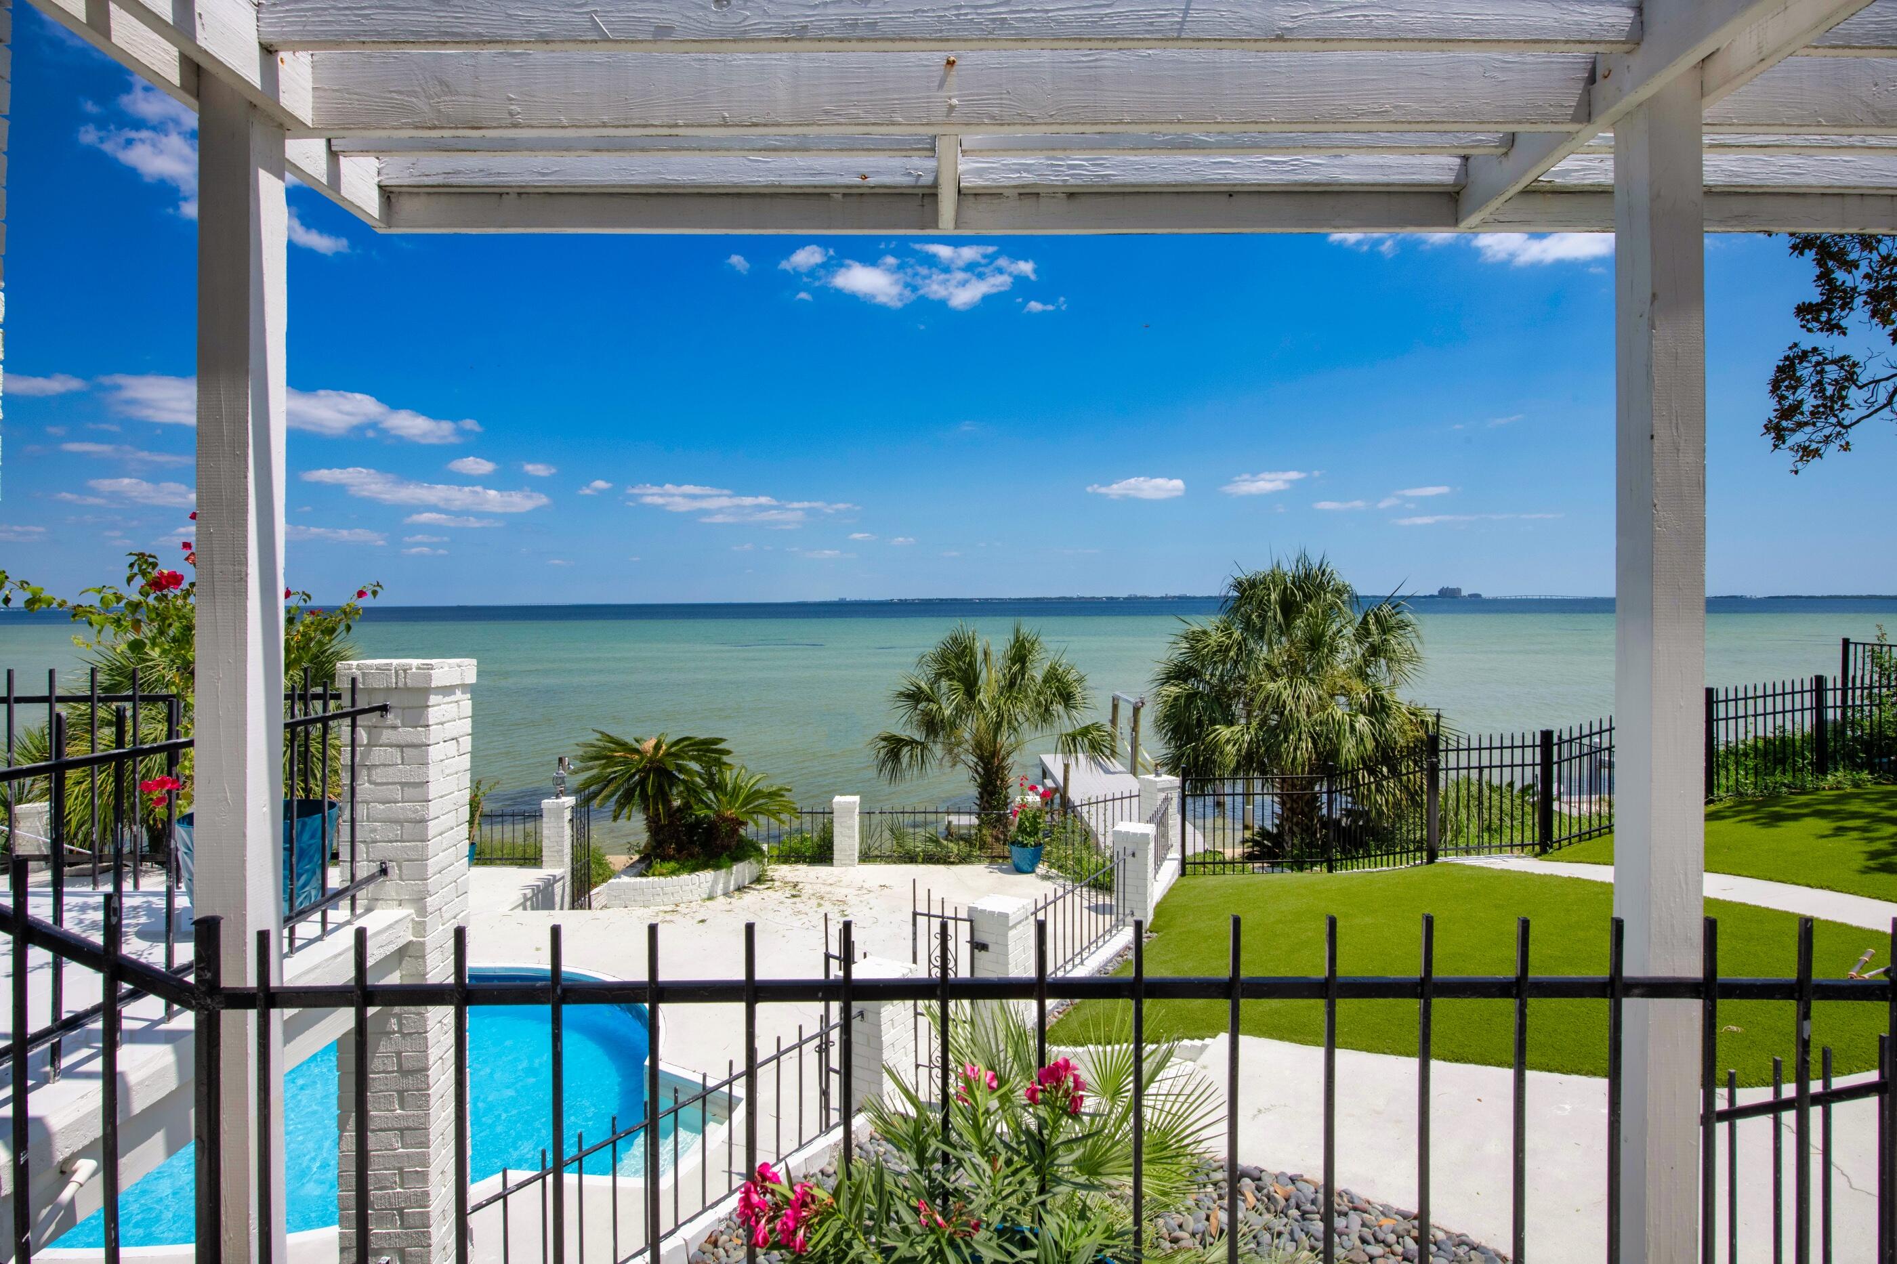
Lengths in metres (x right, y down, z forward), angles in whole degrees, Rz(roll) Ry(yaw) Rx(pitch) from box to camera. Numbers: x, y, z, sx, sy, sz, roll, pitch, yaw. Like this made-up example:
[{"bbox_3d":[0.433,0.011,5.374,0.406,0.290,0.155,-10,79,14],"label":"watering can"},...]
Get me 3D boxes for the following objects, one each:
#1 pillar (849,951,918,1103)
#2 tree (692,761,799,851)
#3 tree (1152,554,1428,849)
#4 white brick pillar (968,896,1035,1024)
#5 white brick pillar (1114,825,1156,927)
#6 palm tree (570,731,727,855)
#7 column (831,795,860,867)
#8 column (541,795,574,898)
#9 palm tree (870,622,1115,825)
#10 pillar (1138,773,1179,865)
[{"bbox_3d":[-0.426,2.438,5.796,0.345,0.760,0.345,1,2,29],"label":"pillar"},{"bbox_3d":[-2.792,2.390,12.900,1.492,1.230,1.500,0,2,0],"label":"tree"},{"bbox_3d":[4.575,0.973,12.700,3.692,4.010,3.500,0,2,0],"label":"tree"},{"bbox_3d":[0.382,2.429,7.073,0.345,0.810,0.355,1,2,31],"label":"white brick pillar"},{"bbox_3d":[1.790,2.304,9.015,0.345,0.880,0.345,1,2,27],"label":"white brick pillar"},{"bbox_3d":[-3.940,2.194,12.700,2.104,1.688,2.050,0,2,0],"label":"palm tree"},{"bbox_3d":[-1.470,2.914,13.789,0.350,0.950,0.350,0,2,0],"label":"column"},{"bbox_3d":[-5.665,3.152,13.846,0.355,1.430,0.350,0,2,0],"label":"column"},{"bbox_3d":[0.710,1.673,15.400,3.947,3.587,3.700,0,2,0],"label":"palm tree"},{"bbox_3d":[2.516,2.196,11.337,0.330,0.930,0.330,-1,2,-28],"label":"pillar"}]

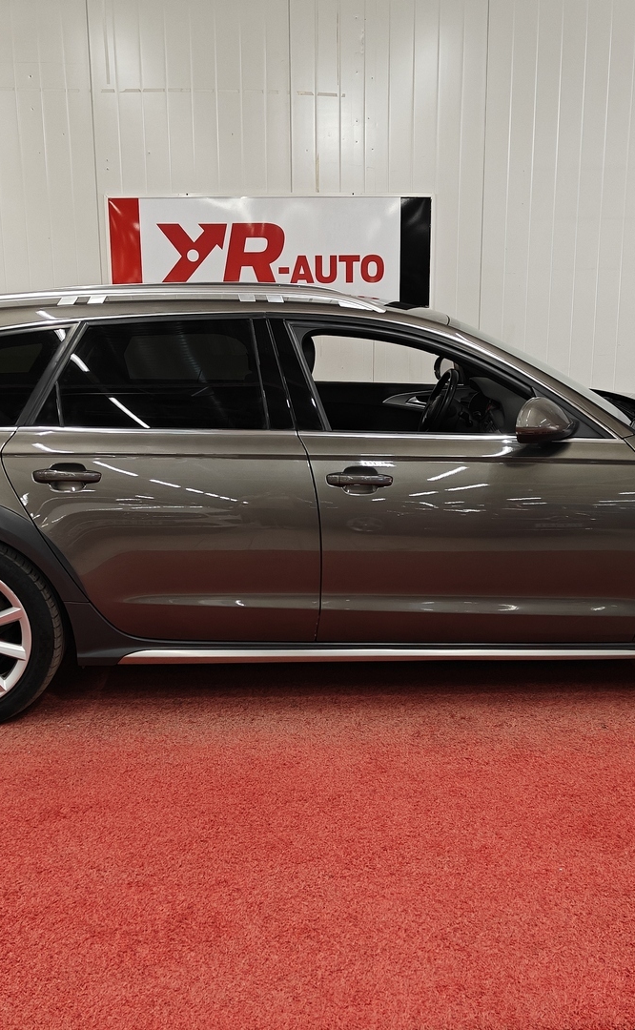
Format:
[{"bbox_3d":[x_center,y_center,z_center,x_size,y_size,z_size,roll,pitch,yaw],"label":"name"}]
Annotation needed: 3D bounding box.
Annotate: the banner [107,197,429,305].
[{"bbox_3d":[-0.282,-1.634,6.444,2.030,0.700,0.040,-1,13,-2],"label":"banner"}]

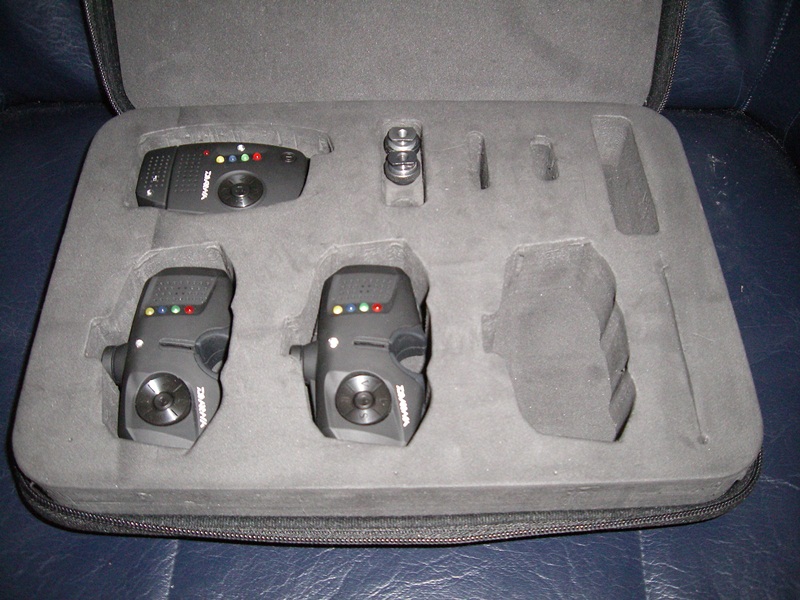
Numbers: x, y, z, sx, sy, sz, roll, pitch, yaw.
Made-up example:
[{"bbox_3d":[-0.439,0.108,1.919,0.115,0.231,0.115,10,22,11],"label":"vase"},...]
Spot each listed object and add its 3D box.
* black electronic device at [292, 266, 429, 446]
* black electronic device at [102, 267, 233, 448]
[{"bbox_3d":[-0.023,0.037,0.497,0.074,0.038,0.115,0,58,0],"label":"black electronic device"},{"bbox_3d":[-0.134,0.037,0.497,0.074,0.038,0.115,0,58,0],"label":"black electronic device"}]

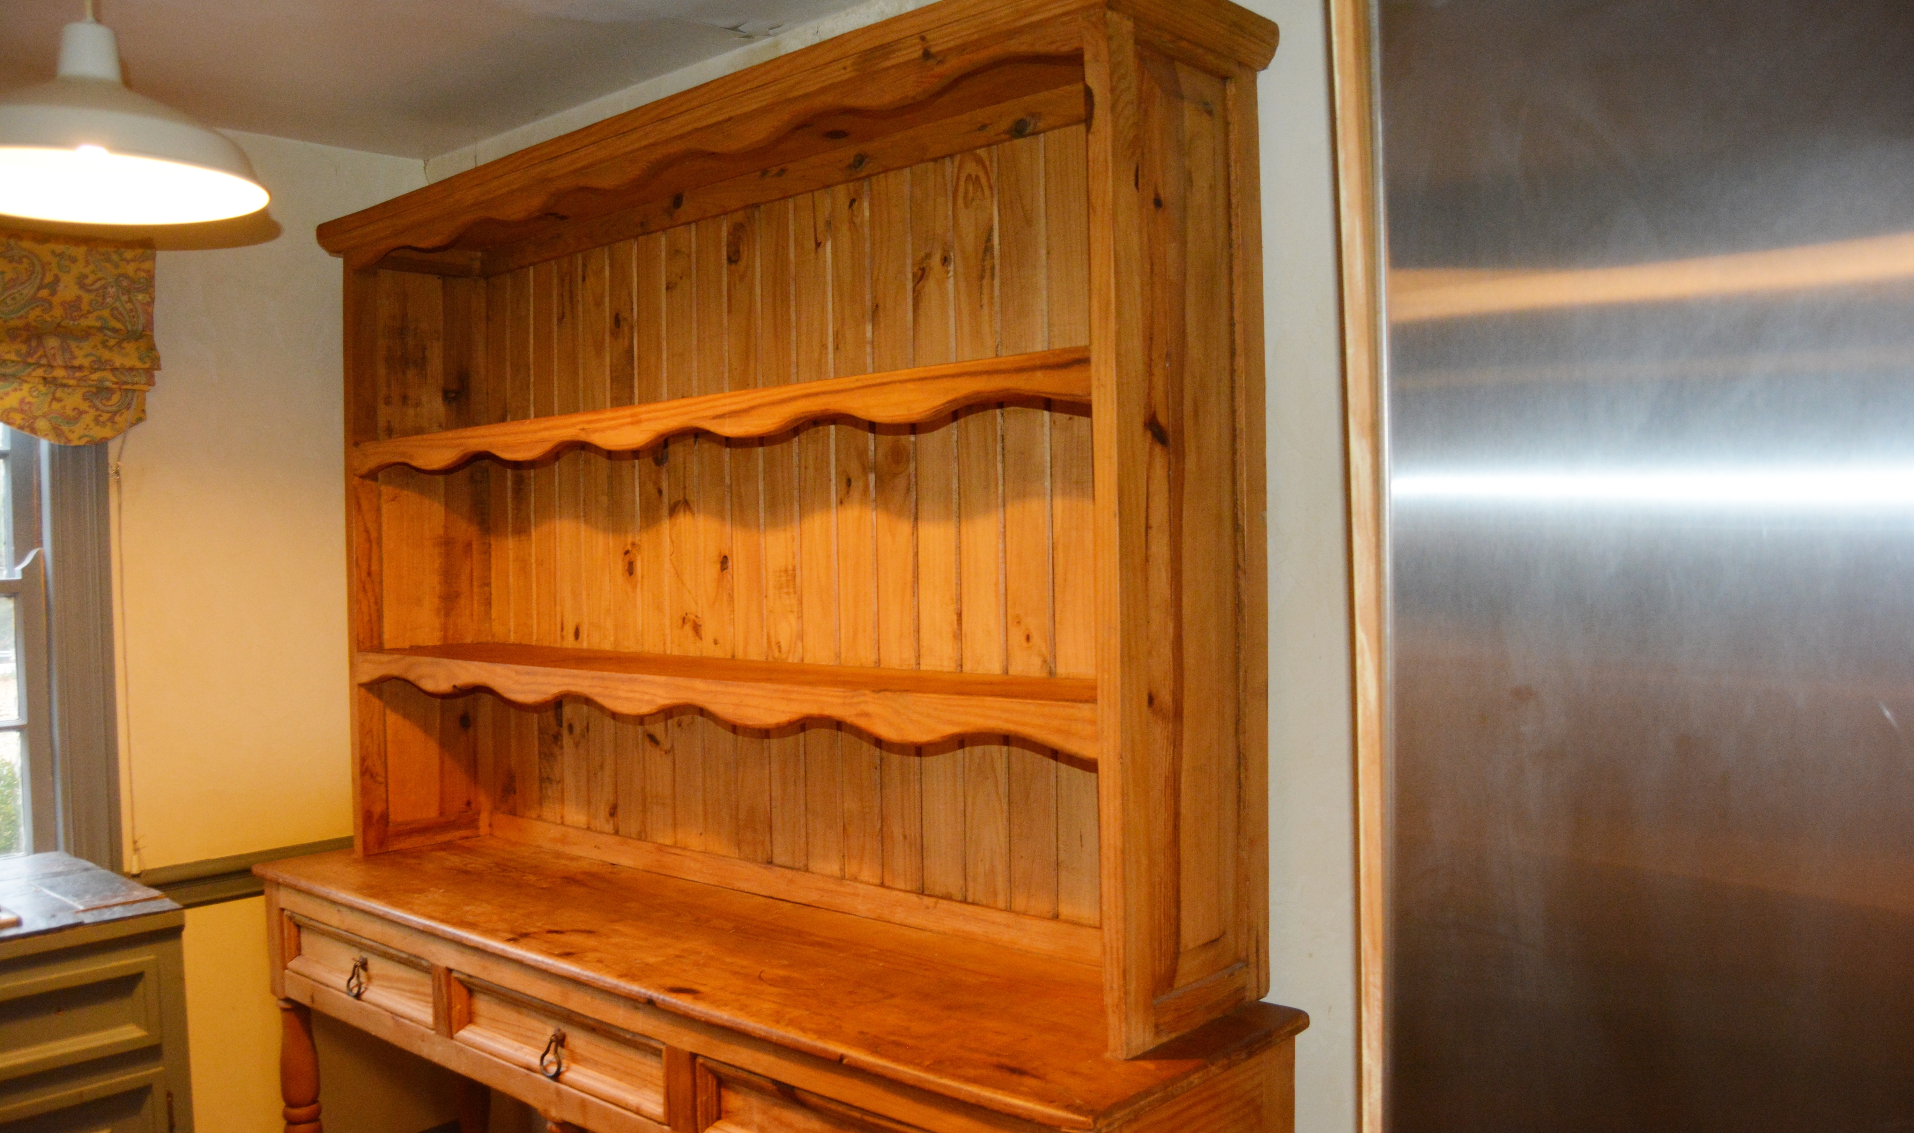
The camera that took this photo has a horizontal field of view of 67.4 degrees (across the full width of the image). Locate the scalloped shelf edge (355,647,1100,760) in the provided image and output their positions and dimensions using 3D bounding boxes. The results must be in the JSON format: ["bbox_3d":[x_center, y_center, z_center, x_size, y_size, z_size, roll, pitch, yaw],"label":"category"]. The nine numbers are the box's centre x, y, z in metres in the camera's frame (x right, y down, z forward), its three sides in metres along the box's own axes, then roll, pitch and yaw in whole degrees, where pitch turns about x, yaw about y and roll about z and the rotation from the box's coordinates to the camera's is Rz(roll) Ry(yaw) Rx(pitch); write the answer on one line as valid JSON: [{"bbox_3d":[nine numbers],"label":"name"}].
[{"bbox_3d":[-0.410,0.192,2.300,1.762,0.068,0.273,0,1,41],"label":"scalloped shelf edge"}]

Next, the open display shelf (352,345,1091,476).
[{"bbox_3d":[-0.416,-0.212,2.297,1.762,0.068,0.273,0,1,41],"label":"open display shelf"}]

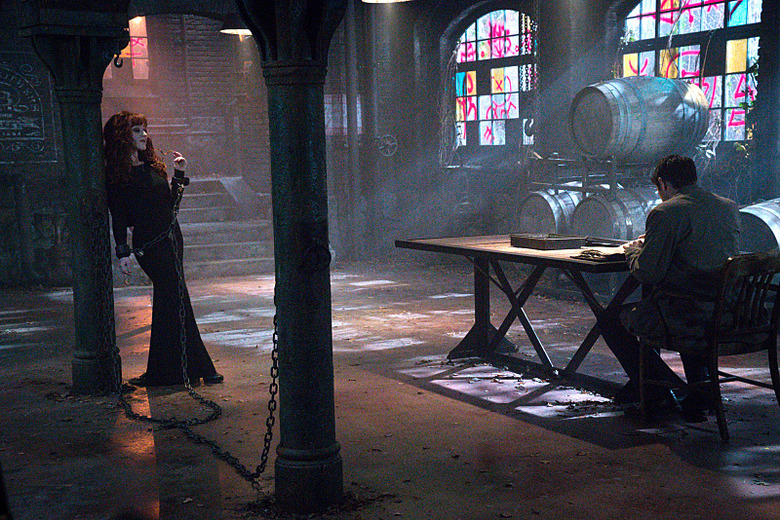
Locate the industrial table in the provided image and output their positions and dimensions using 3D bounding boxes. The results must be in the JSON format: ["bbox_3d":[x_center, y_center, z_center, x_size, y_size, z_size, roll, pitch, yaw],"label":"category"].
[{"bbox_3d":[1.038,0.304,8.464,1.080,0.780,2.182,-4,6,-28],"label":"industrial table"}]

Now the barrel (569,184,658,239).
[{"bbox_3d":[2.097,-0.276,11.772,0.950,0.700,0.700,-4,6,-28],"label":"barrel"}]

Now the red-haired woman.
[{"bbox_3d":[-1.390,-0.080,8.496,0.550,1.655,0.420,-5,6,-35],"label":"red-haired woman"}]

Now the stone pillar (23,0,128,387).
[{"bbox_3d":[-1.830,-0.352,8.299,0.530,2.255,0.530,-4,6,-28],"label":"stone pillar"}]

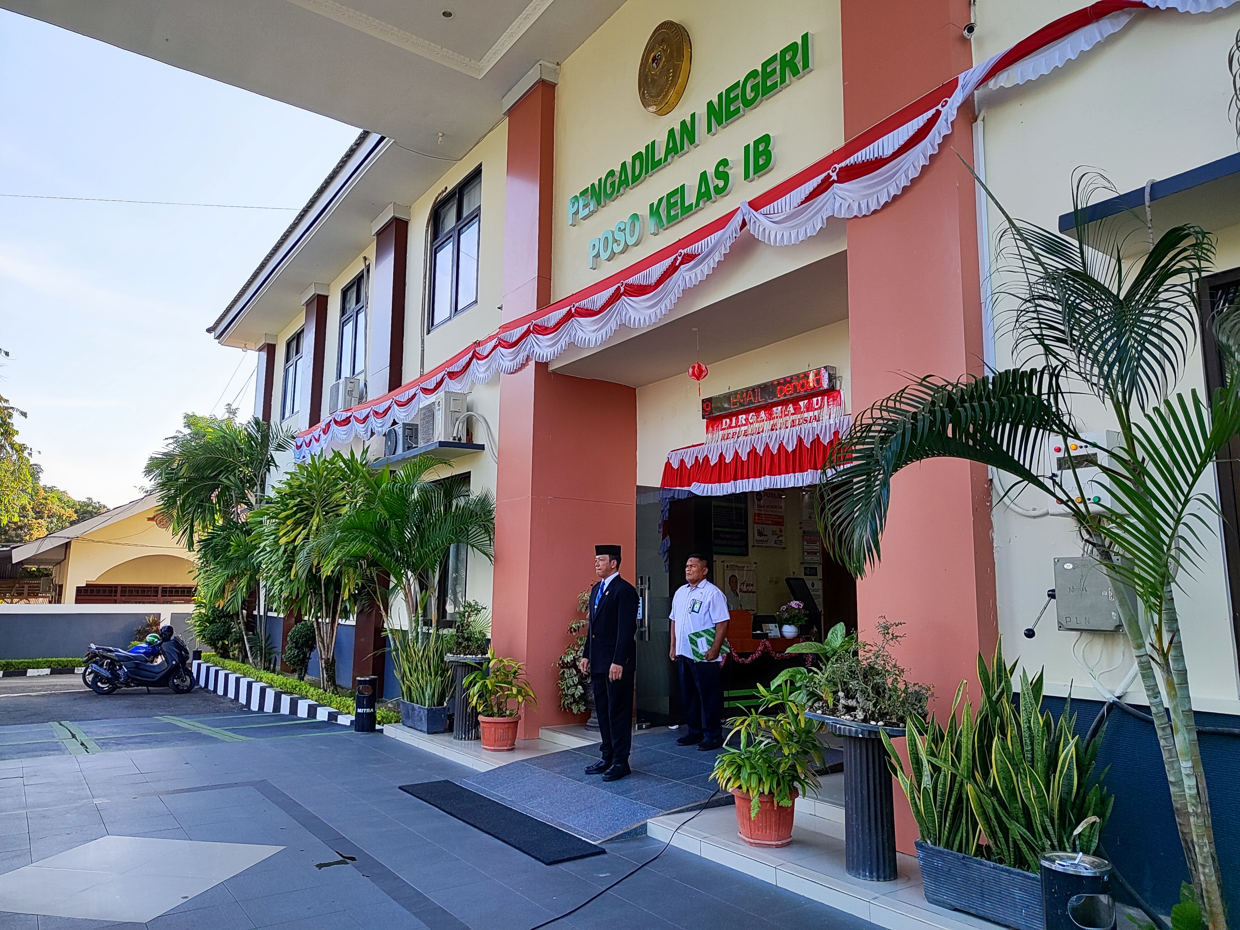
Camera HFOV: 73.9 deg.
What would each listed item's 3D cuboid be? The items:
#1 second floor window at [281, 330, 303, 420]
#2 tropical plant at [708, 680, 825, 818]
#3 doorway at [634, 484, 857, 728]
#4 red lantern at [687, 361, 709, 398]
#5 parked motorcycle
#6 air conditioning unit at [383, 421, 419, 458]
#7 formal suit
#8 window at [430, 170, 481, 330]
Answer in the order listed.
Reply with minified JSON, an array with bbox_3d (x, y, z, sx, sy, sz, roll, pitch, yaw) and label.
[{"bbox_3d":[-6.779,-1.903,17.200,0.100,1.814,1.515,7,-11,-36],"label":"second floor window"},{"bbox_3d":[0.896,1.722,4.985,0.610,0.770,0.610,1,-9,0],"label":"tropical plant"},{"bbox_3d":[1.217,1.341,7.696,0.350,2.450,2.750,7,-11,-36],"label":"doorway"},{"bbox_3d":[0.670,-0.736,7.035,0.175,0.300,0.175,1,-9,0],"label":"red lantern"},{"bbox_3d":[-8.829,3.609,15.207,1.930,1.200,0.750,3,-9,-14],"label":"parked motorcycle"},{"bbox_3d":[-2.857,-0.292,10.891,0.270,0.480,0.720,7,-11,-36],"label":"air conditioning unit"},{"bbox_3d":[-0.073,1.620,6.599,0.290,1.480,0.490,7,-11,-36],"label":"formal suit"},{"bbox_3d":[-2.193,-2.836,10.974,0.100,1.862,1.515,7,-11,-36],"label":"window"}]

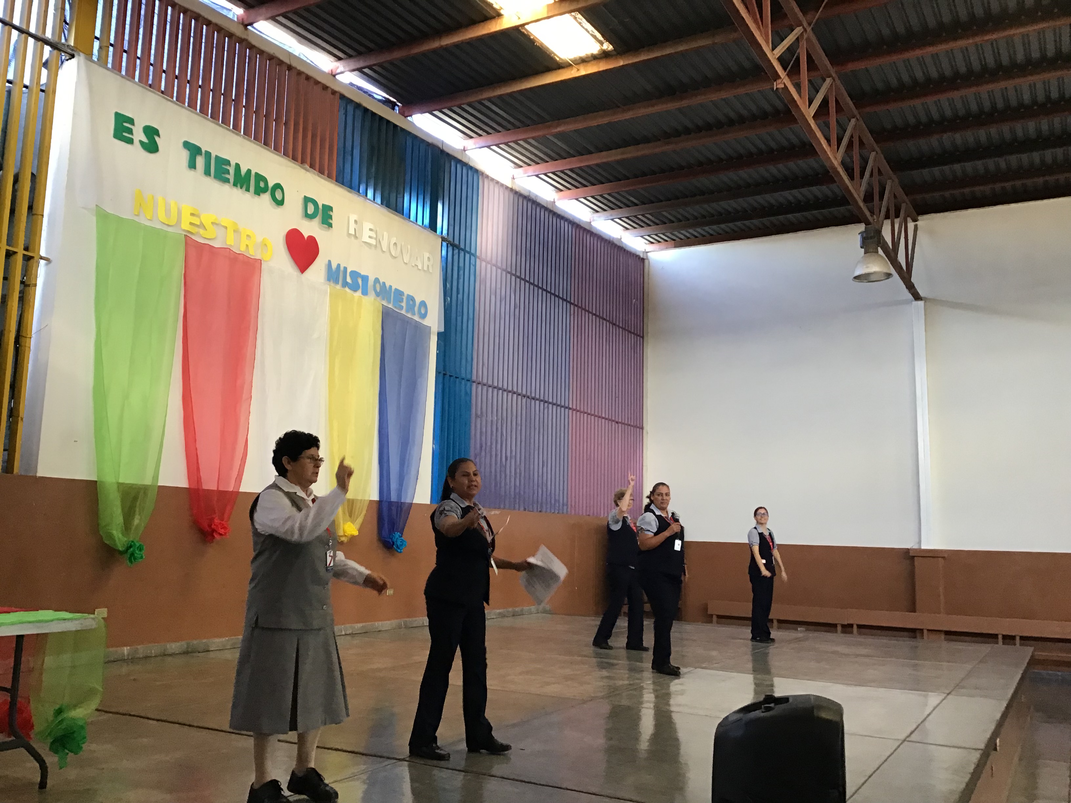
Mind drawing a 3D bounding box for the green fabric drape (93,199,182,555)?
[{"bbox_3d":[-3.506,-0.110,8.309,0.180,3.000,0.950,-3,-9,29],"label":"green fabric drape"}]

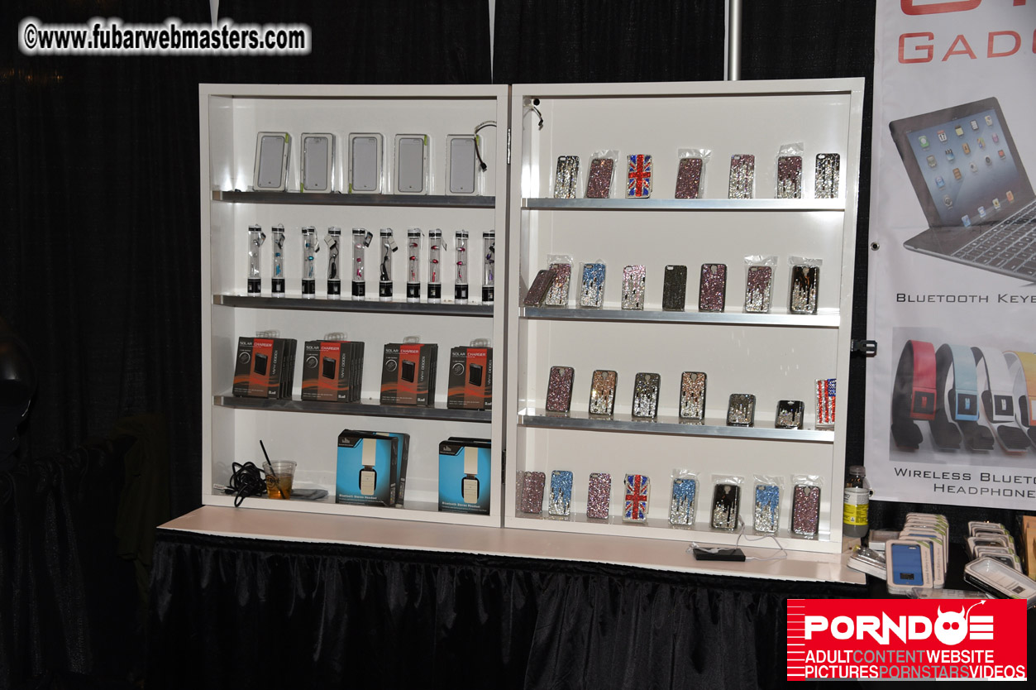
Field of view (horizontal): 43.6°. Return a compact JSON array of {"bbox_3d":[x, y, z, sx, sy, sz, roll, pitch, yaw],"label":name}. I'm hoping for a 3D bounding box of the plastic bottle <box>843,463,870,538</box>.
[{"bbox_3d":[0.933,0.430,3.559,0.067,0.192,0.067,3,6,14],"label":"plastic bottle"}]

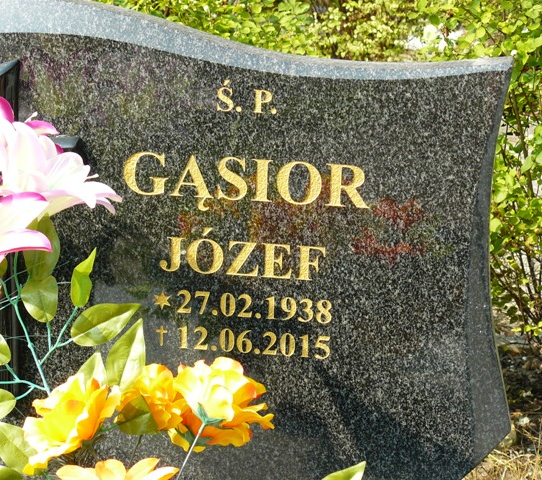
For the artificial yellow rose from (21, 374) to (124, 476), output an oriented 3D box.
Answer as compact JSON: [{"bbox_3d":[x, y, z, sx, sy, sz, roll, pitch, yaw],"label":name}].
[{"bbox_3d":[-0.216,0.204,2.000,0.112,0.060,0.115,-48,27,-7],"label":"artificial yellow rose"}]

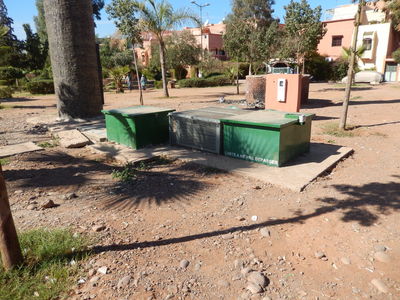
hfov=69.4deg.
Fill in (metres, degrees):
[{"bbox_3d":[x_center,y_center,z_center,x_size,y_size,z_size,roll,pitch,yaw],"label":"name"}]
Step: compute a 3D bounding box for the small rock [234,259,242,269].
[{"bbox_3d":[0.299,0.886,2.246,0.061,0.043,0.080,2,15,8],"label":"small rock"}]

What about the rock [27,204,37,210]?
[{"bbox_3d":[-1.988,0.671,3.405,0.120,0.050,0.090,-10,17,-29],"label":"rock"}]

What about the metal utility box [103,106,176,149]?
[{"bbox_3d":[-1.346,-0.515,6.335,1.033,0.682,1.238,-14,19,-40],"label":"metal utility box"}]

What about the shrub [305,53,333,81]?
[{"bbox_3d":[14.356,-10.055,35.000,3.453,3.443,2.944,5,16,21],"label":"shrub"}]

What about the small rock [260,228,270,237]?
[{"bbox_3d":[0.606,0.764,2.672,0.090,0.057,0.095,3,15,14],"label":"small rock"}]

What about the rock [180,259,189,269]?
[{"bbox_3d":[-0.117,0.886,2.250,0.070,0.047,0.083,-1,15,-4],"label":"rock"}]

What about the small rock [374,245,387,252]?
[{"bbox_3d":[1.517,0.824,2.430,0.100,0.035,0.070,7,17,31],"label":"small rock"}]

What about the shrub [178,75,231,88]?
[{"bbox_3d":[0.760,-8.680,36.842,7.663,1.200,2.000,-7,15,-19],"label":"shrub"}]

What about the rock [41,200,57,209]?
[{"bbox_3d":[-1.851,0.666,3.532,0.153,0.087,0.126,-10,17,-29],"label":"rock"}]

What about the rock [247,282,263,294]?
[{"bbox_3d":[0.392,0.995,2.080,0.106,0.059,0.094,1,15,11],"label":"rock"}]

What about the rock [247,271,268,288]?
[{"bbox_3d":[0.406,0.918,2.046,0.140,0.084,0.132,3,15,12],"label":"rock"}]

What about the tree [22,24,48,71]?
[{"bbox_3d":[-16.171,-8.936,28.793,2.516,6.633,2.516,-9,16,-26],"label":"tree"}]

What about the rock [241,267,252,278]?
[{"bbox_3d":[0.358,0.954,2.250,0.085,0.054,0.097,1,15,9],"label":"rock"}]

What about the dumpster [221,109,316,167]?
[{"bbox_3d":[1.245,-0.256,5.286,1.184,0.685,1.253,12,20,42],"label":"dumpster"}]

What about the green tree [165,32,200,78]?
[{"bbox_3d":[-1.774,-9.776,31.505,4.043,6.076,4.043,-2,15,-2],"label":"green tree"}]

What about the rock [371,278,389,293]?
[{"bbox_3d":[1.243,0.942,2.000,0.070,0.047,0.113,-7,16,-23],"label":"rock"}]

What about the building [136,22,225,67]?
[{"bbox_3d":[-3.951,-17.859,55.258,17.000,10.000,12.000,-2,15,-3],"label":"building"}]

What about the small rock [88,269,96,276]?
[{"bbox_3d":[-0.834,0.945,2.245,0.056,0.035,0.050,-7,15,-19],"label":"small rock"}]

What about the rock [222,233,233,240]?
[{"bbox_3d":[0.254,0.788,2.615,0.095,0.045,0.057,1,15,6],"label":"rock"}]

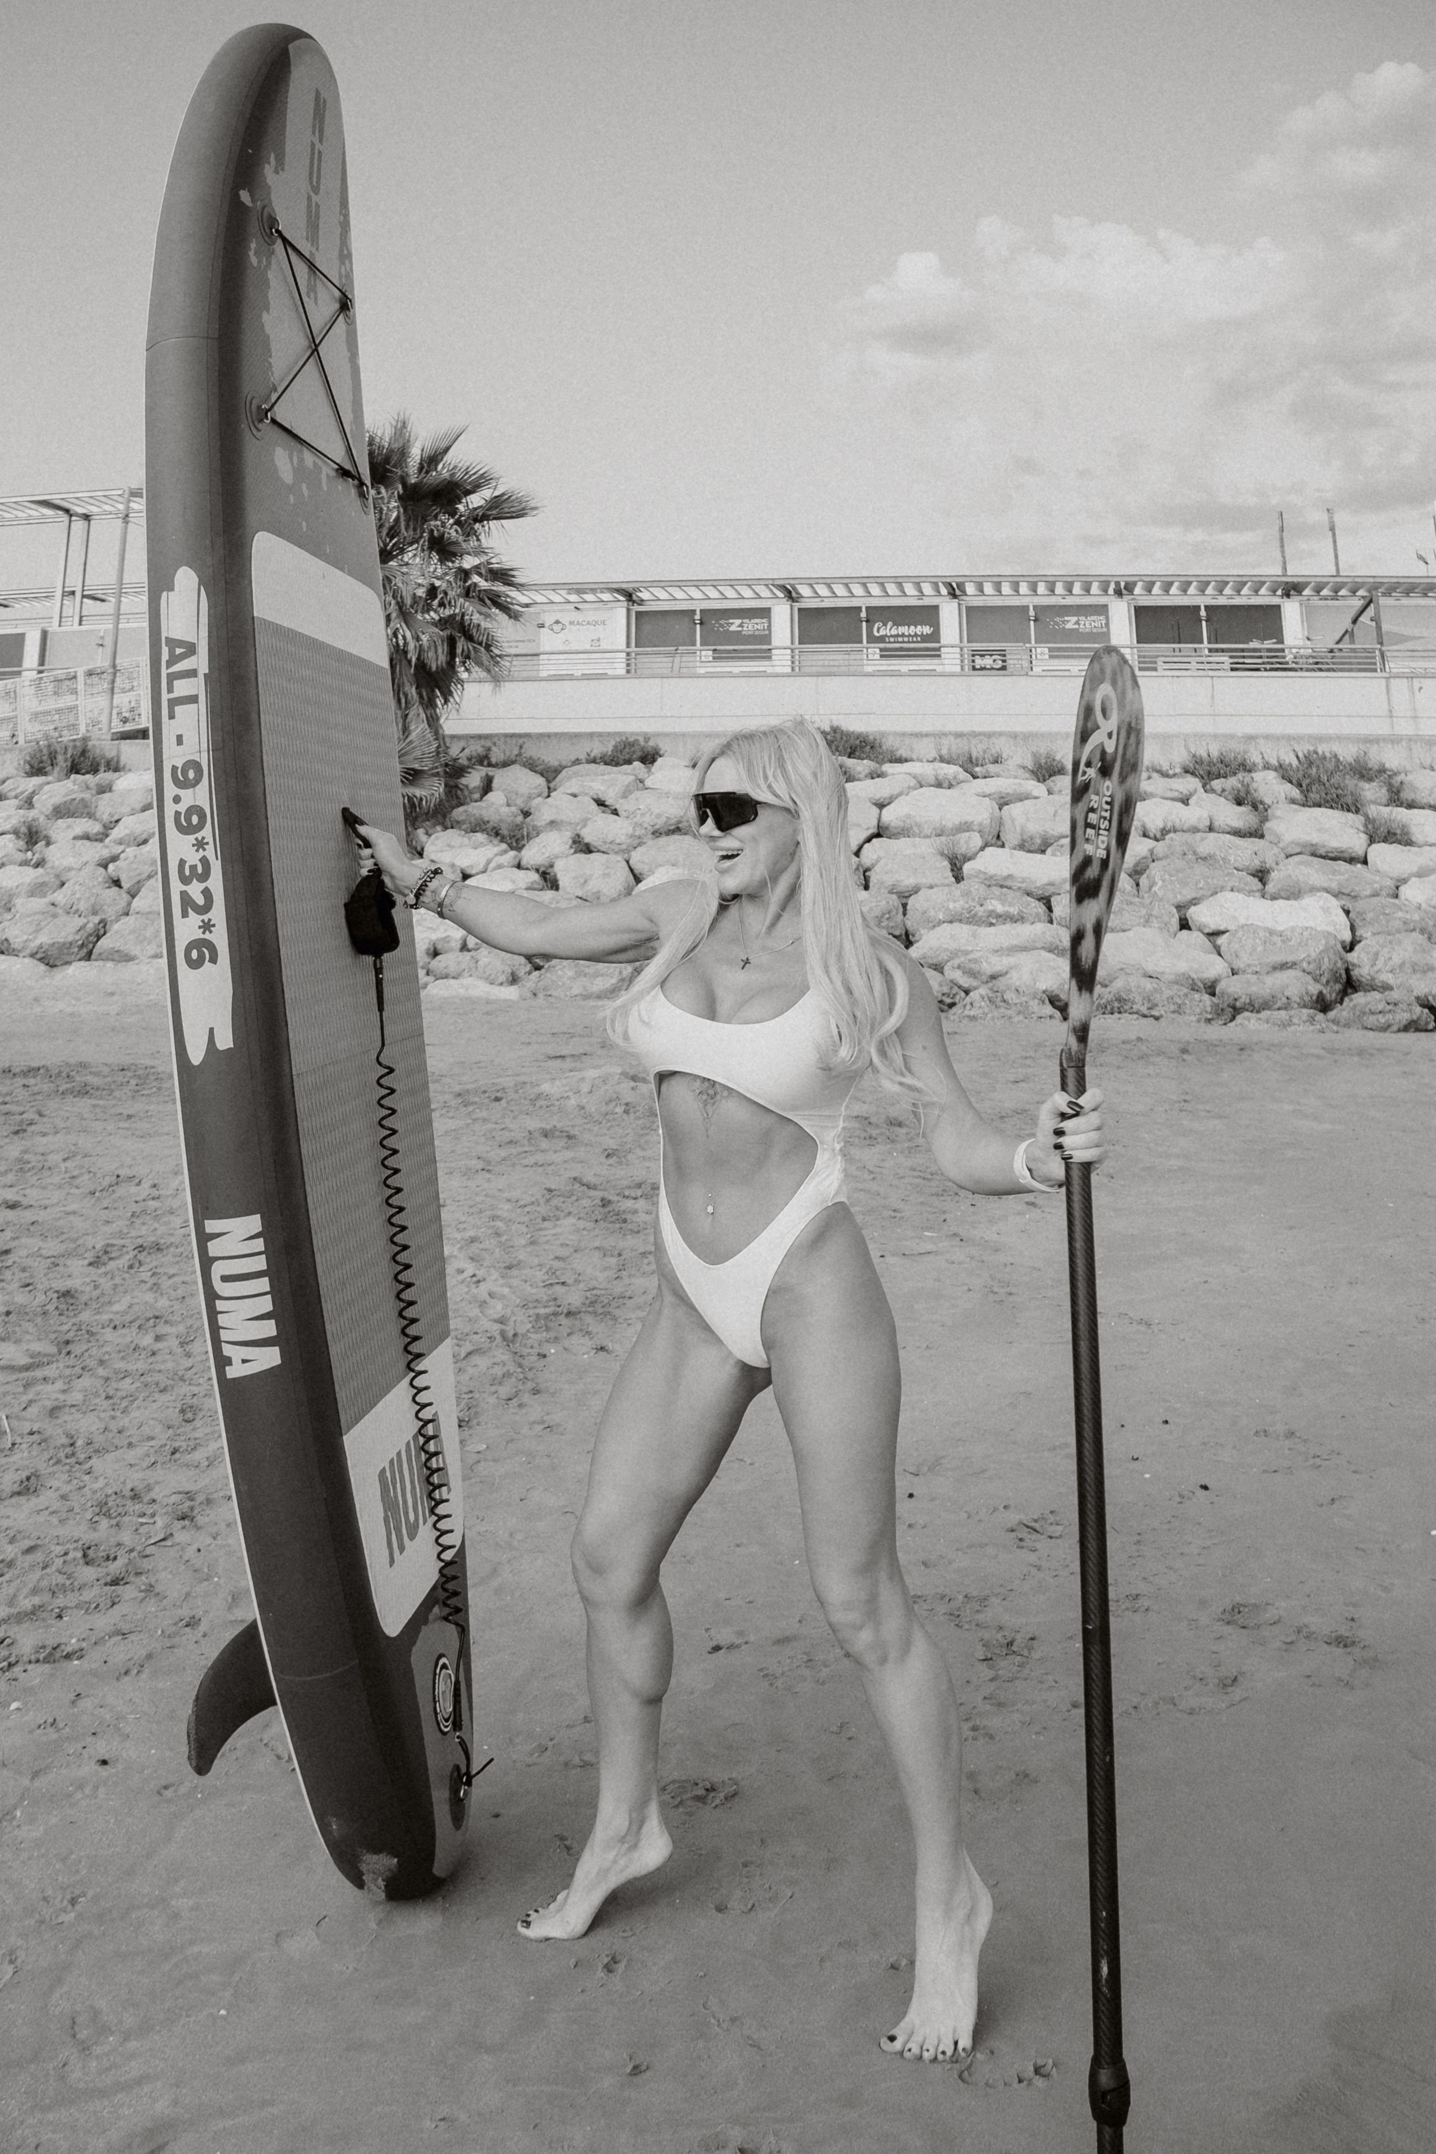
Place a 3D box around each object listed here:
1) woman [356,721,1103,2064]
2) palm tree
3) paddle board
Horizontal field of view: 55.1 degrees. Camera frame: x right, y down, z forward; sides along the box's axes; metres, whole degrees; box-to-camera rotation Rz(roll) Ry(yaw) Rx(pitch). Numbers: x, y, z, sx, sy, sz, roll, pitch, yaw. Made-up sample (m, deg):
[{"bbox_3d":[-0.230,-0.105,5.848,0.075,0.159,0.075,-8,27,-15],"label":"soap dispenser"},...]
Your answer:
[{"bbox_3d":[0.000,0.415,1.920,1.020,1.730,0.500,2,4,22],"label":"woman"},{"bbox_3d":[-5.700,-8.300,25.000,4.500,7.200,4.400,0,4,0],"label":"palm tree"},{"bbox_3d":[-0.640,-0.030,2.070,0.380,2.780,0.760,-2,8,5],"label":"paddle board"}]

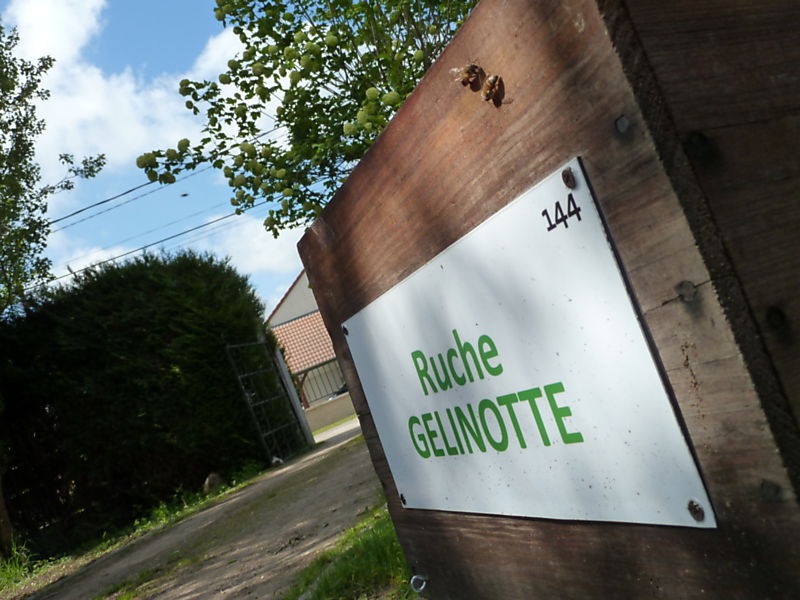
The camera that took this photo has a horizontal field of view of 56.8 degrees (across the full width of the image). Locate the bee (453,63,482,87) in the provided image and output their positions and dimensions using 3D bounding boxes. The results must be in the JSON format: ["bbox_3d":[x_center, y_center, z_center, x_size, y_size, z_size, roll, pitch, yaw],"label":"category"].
[{"bbox_3d":[0.031,-0.103,0.339,0.007,0.009,0.013,-16,-32,-24],"label":"bee"}]

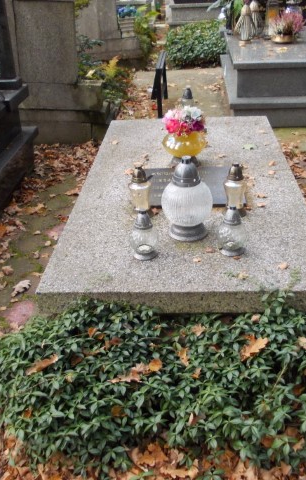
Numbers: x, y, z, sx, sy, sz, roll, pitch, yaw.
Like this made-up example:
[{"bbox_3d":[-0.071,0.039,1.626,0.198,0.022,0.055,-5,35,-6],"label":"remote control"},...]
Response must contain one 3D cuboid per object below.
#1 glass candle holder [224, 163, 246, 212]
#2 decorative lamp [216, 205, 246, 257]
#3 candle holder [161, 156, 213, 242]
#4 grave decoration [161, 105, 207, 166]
[{"bbox_3d":[0.340,-0.213,2.124,0.088,0.200,0.088,-1,29,3],"label":"glass candle holder"},{"bbox_3d":[0.289,-0.038,1.847,0.100,0.170,0.100,-1,29,3],"label":"decorative lamp"},{"bbox_3d":[0.131,-0.150,1.913,0.190,0.312,0.190,-1,29,3],"label":"candle holder"},{"bbox_3d":[0.159,-0.525,2.594,0.225,0.295,0.225,-1,29,3],"label":"grave decoration"}]

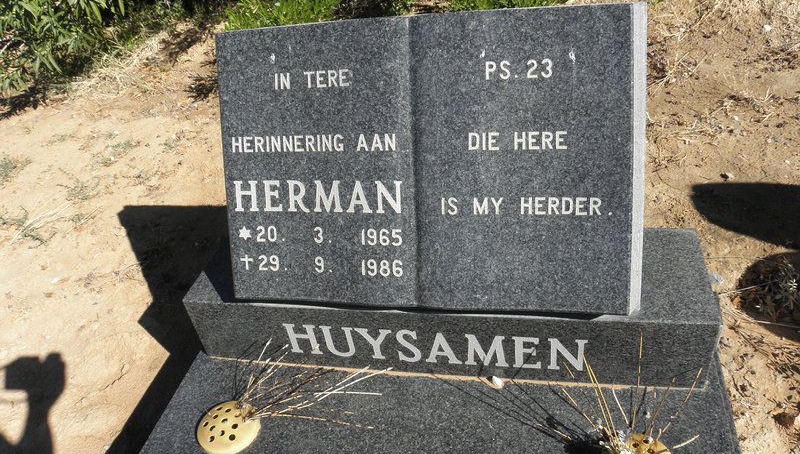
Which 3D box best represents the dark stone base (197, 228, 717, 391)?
[{"bbox_3d":[0.074,0.141,1.210,0.970,0.167,0.241,0,39,15],"label":"dark stone base"}]

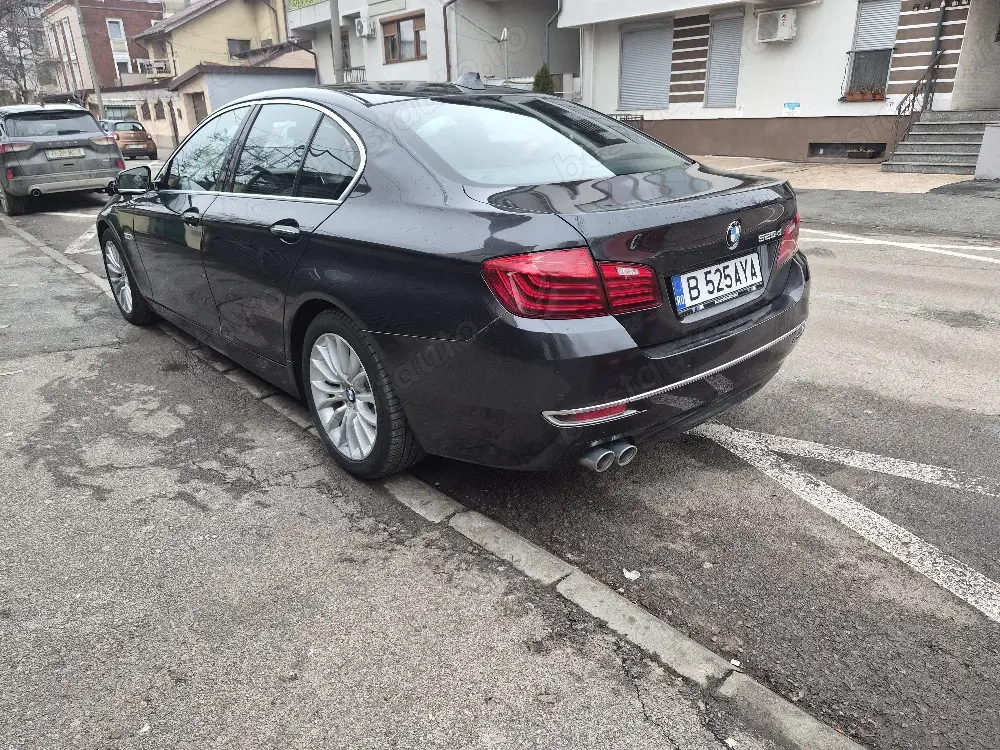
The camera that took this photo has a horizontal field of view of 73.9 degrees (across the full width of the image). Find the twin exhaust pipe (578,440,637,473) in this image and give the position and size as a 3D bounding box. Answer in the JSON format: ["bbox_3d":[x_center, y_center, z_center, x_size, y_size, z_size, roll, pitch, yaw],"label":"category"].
[{"bbox_3d":[0.323,0.237,2.076,0.168,0.085,0.120,-17,31,-36],"label":"twin exhaust pipe"}]

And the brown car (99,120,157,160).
[{"bbox_3d":[-14.980,-9.290,26.300,1.730,1.500,3.800,-19,27,-39],"label":"brown car"}]

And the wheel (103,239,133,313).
[{"bbox_3d":[-2.525,-0.685,4.588,0.200,0.490,0.490,-19,27,-40],"label":"wheel"}]

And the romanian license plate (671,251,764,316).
[{"bbox_3d":[0.732,-0.310,2.194,0.525,0.118,0.020,-19,9,-39],"label":"romanian license plate"}]

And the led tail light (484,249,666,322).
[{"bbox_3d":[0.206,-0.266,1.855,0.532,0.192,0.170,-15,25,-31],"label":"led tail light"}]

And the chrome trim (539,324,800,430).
[{"bbox_3d":[0.756,-0.065,2.273,1.630,0.075,0.210,-19,27,-39],"label":"chrome trim"}]

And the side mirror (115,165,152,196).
[{"bbox_3d":[-1.978,-1.049,3.572,0.130,0.145,0.205,17,27,39],"label":"side mirror"}]

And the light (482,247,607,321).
[{"bbox_3d":[0.119,-0.248,1.813,0.339,0.192,0.150,-13,24,-28],"label":"light"}]

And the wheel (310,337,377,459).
[{"bbox_3d":[-0.520,0.063,2.501,0.180,0.485,0.485,-19,27,-39],"label":"wheel"}]

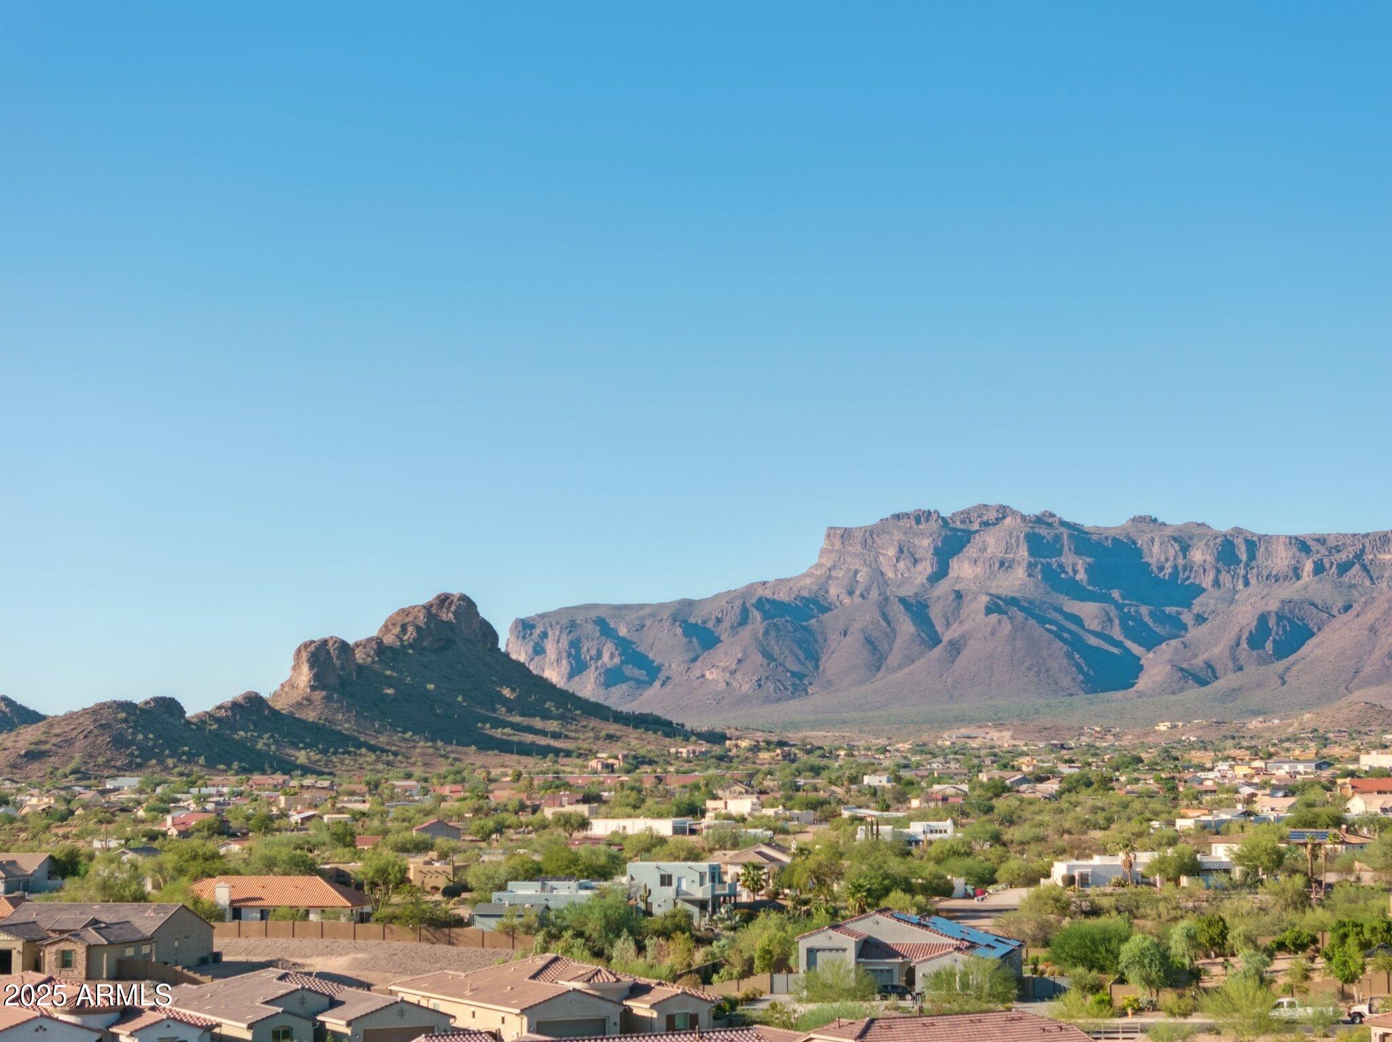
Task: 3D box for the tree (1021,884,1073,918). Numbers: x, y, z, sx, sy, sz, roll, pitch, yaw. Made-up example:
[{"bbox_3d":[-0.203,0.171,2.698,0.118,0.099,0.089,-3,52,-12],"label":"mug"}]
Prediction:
[{"bbox_3d":[44.508,48.200,357.000,6.600,4.400,6.200,-1,-5,7],"label":"tree"}]

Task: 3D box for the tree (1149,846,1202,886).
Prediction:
[{"bbox_3d":[69.556,50.042,408.000,7.600,5.800,7.200,-1,-5,10],"label":"tree"}]

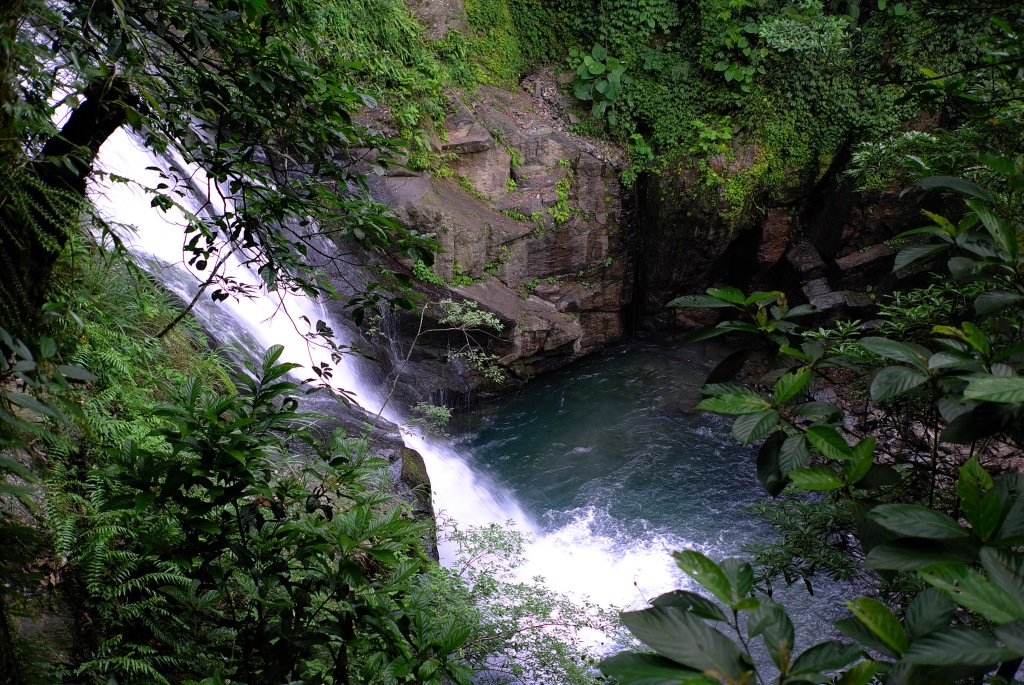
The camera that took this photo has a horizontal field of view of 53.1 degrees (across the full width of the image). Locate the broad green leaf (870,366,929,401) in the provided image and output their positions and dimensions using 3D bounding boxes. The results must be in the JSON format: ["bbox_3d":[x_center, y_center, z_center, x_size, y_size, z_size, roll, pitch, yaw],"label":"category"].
[{"bbox_3d":[0.779,0.082,2.060,0.168,0.025,0.070,-14,32,-28],"label":"broad green leaf"}]

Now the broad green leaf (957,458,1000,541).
[{"bbox_3d":[0.821,0.274,1.800,0.070,0.140,0.030,1,-17,6],"label":"broad green leaf"}]

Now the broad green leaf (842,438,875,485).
[{"bbox_3d":[0.674,0.230,1.995,0.050,0.025,0.098,20,69,30],"label":"broad green leaf"}]

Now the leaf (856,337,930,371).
[{"bbox_3d":[0.793,0.023,2.125,0.143,0.025,0.070,24,37,20],"label":"leaf"}]

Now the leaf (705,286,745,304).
[{"bbox_3d":[0.472,-0.104,2.265,0.081,0.020,0.045,24,43,22],"label":"leaf"}]

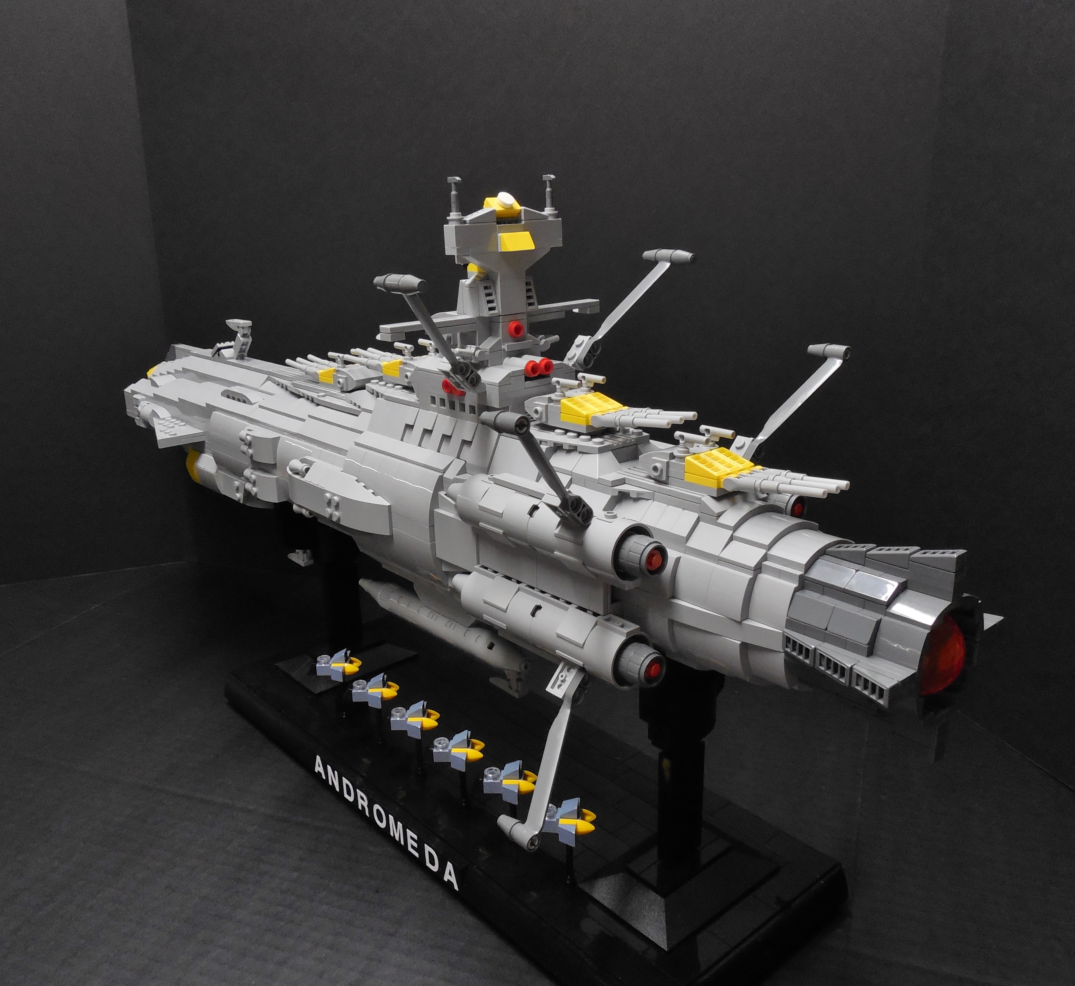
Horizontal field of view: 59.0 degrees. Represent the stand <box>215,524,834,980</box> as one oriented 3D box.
[{"bbox_3d":[-0.035,0.105,0.550,0.152,0.135,0.417,-15,22,-39],"label":"stand"}]

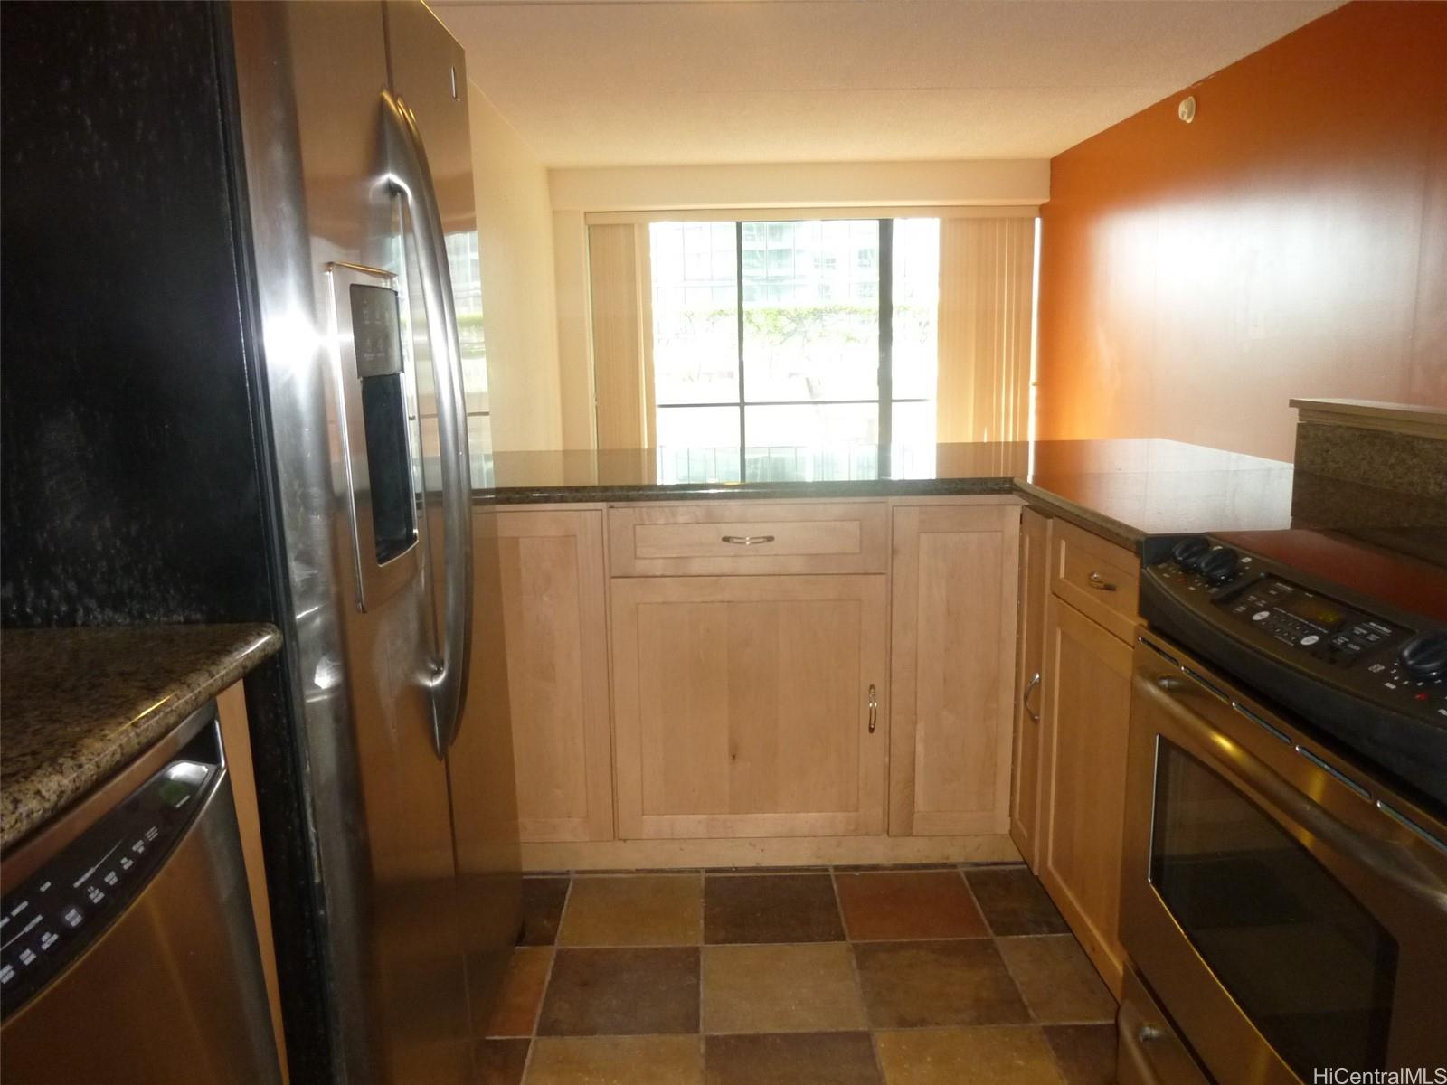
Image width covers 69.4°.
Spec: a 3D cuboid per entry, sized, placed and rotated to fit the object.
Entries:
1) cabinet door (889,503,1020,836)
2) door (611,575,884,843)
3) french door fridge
[{"bbox_3d":[0.503,0.289,2.298,0.270,0.755,0.024,-1,11,-1],"label":"cabinet door"},{"bbox_3d":[0.062,0.388,2.432,0.627,0.634,0.030,-1,9,0],"label":"door"},{"bbox_3d":[-0.754,0.062,1.556,0.720,1.750,0.910,-1,10,-1],"label":"french door fridge"}]

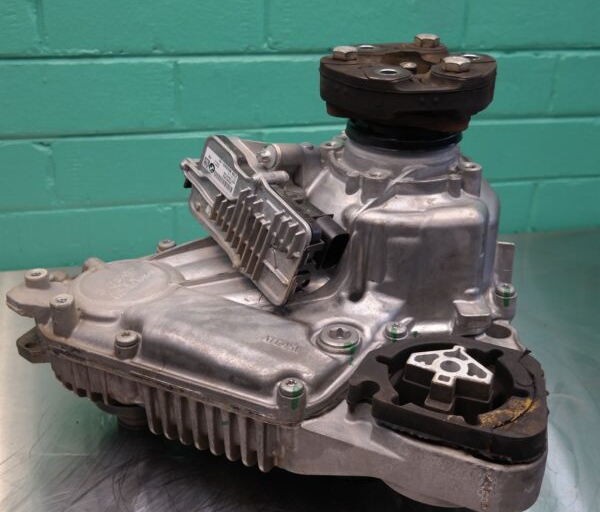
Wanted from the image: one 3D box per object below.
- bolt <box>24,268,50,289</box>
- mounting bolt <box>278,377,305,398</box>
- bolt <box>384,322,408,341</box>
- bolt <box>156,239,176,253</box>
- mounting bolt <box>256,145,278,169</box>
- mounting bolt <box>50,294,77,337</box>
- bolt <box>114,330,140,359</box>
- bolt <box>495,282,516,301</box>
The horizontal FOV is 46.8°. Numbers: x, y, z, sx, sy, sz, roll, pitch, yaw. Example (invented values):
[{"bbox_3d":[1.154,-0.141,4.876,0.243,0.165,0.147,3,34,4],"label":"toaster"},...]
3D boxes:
[{"bbox_3d":[-0.210,0.018,0.555,0.018,0.009,0.018,0,27,0],"label":"bolt"},{"bbox_3d":[-0.005,0.086,0.455,0.017,0.006,0.017,0,27,0],"label":"mounting bolt"},{"bbox_3d":[0.074,0.058,0.533,0.017,0.006,0.017,0,27,0],"label":"bolt"},{"bbox_3d":[-0.123,-0.009,0.642,0.017,0.007,0.017,0,27,0],"label":"bolt"},{"bbox_3d":[-0.026,-0.076,0.540,0.010,0.018,0.018,-14,31,-26],"label":"mounting bolt"},{"bbox_3d":[-0.177,0.045,0.519,0.018,0.027,0.018,0,27,0],"label":"mounting bolt"},{"bbox_3d":[-0.124,0.064,0.499,0.017,0.013,0.017,0,27,0],"label":"bolt"},{"bbox_3d":[0.182,0.032,0.612,0.017,0.007,0.017,0,27,0],"label":"bolt"}]

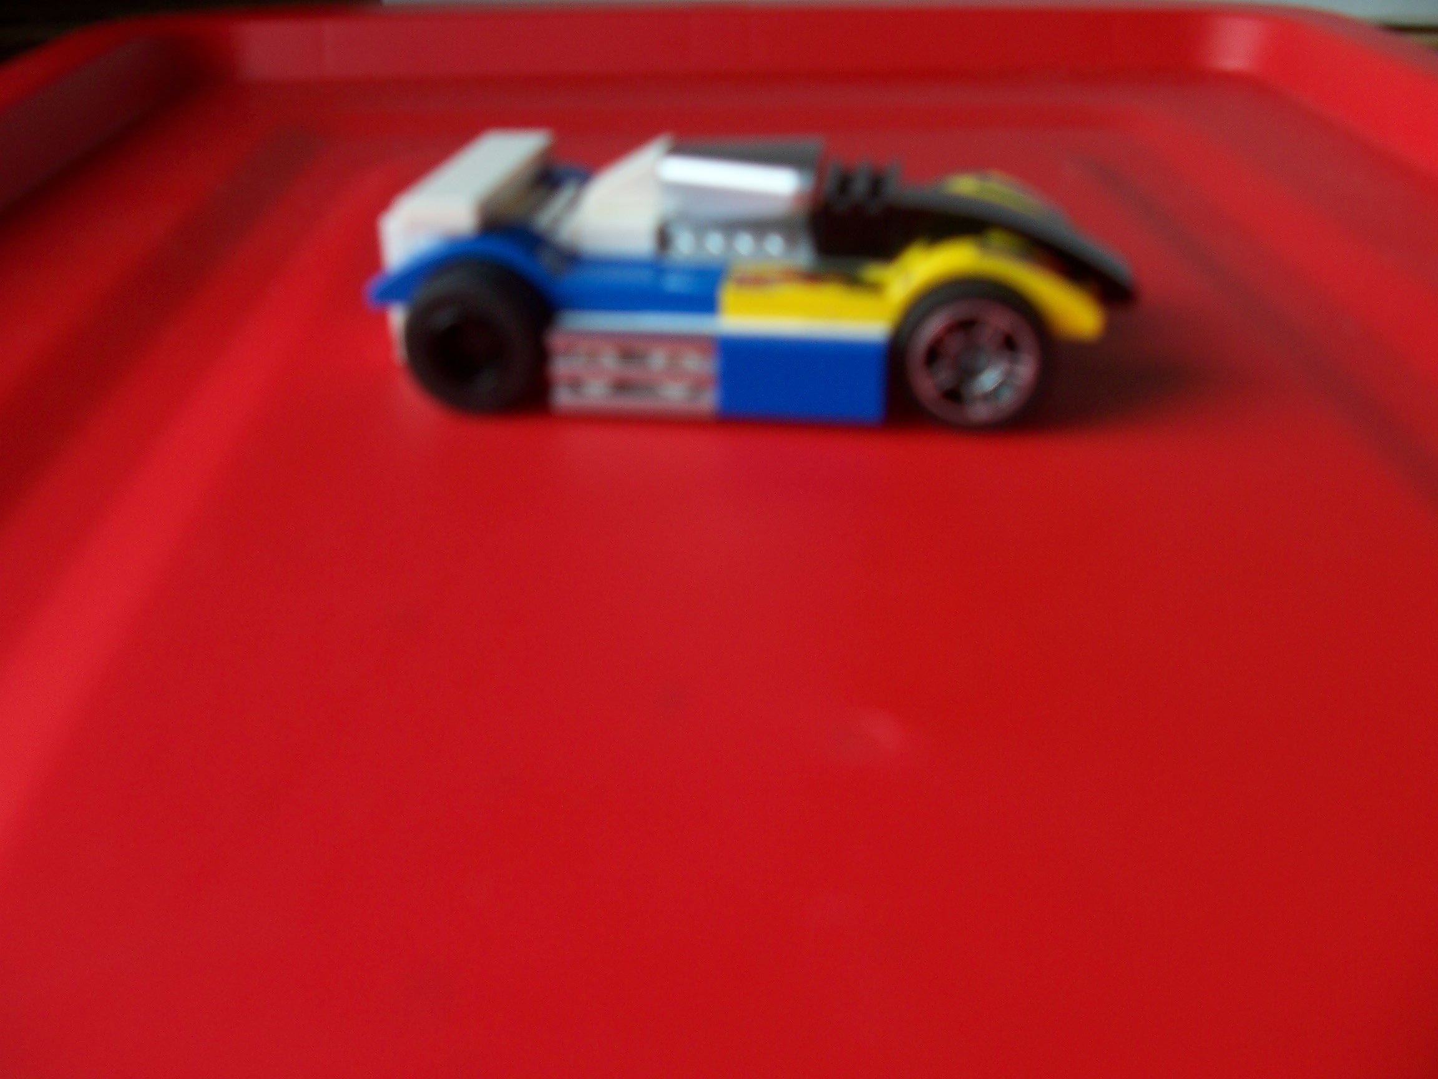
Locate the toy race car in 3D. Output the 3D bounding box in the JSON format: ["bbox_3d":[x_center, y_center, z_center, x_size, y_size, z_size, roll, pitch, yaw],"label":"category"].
[{"bbox_3d":[0.004,-0.028,0.149,0.072,0.023,0.033,2,27,6],"label":"toy race car"}]

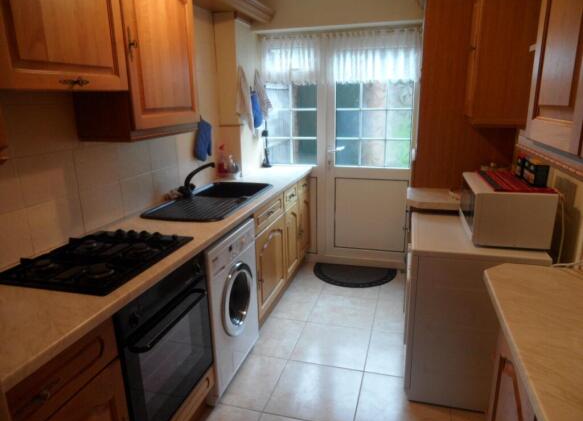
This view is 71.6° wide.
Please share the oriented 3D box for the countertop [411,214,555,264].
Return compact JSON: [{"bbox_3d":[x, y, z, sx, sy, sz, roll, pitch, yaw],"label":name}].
[{"bbox_3d":[0.972,0.139,2.214,0.603,0.030,0.740,3,14,16],"label":"countertop"}]

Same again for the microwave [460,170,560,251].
[{"bbox_3d":[1.142,-0.014,2.191,0.348,0.268,0.580,3,14,16],"label":"microwave"}]

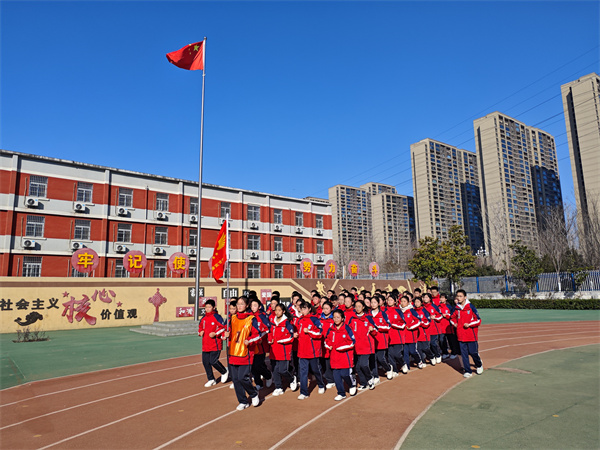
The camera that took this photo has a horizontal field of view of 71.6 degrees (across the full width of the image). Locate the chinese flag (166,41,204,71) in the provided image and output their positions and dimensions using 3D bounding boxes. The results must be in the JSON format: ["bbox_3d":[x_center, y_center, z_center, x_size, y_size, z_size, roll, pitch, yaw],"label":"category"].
[{"bbox_3d":[-6.119,-9.042,22.230,2.000,1.600,0.400,1,-10,-16],"label":"chinese flag"}]

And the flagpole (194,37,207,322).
[{"bbox_3d":[-5.024,-2.724,21.198,0.180,14.900,0.180,2,-10,-14],"label":"flagpole"}]

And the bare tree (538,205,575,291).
[{"bbox_3d":[22.284,1.947,36.000,3.000,7.400,3.000,-7,-11,31],"label":"bare tree"}]

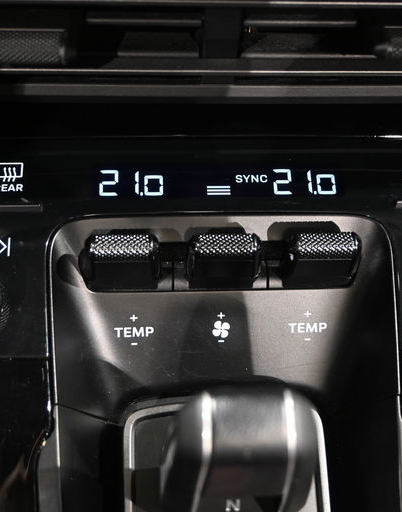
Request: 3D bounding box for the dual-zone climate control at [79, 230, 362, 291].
[{"bbox_3d":[0.009,0.002,0.317,0.124,0.019,0.023,-1,76,-4],"label":"dual-zone climate control"}]

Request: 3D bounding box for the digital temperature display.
[{"bbox_3d":[0.007,-0.034,0.330,0.114,0.003,0.014,-1,82,-4],"label":"digital temperature display"}]

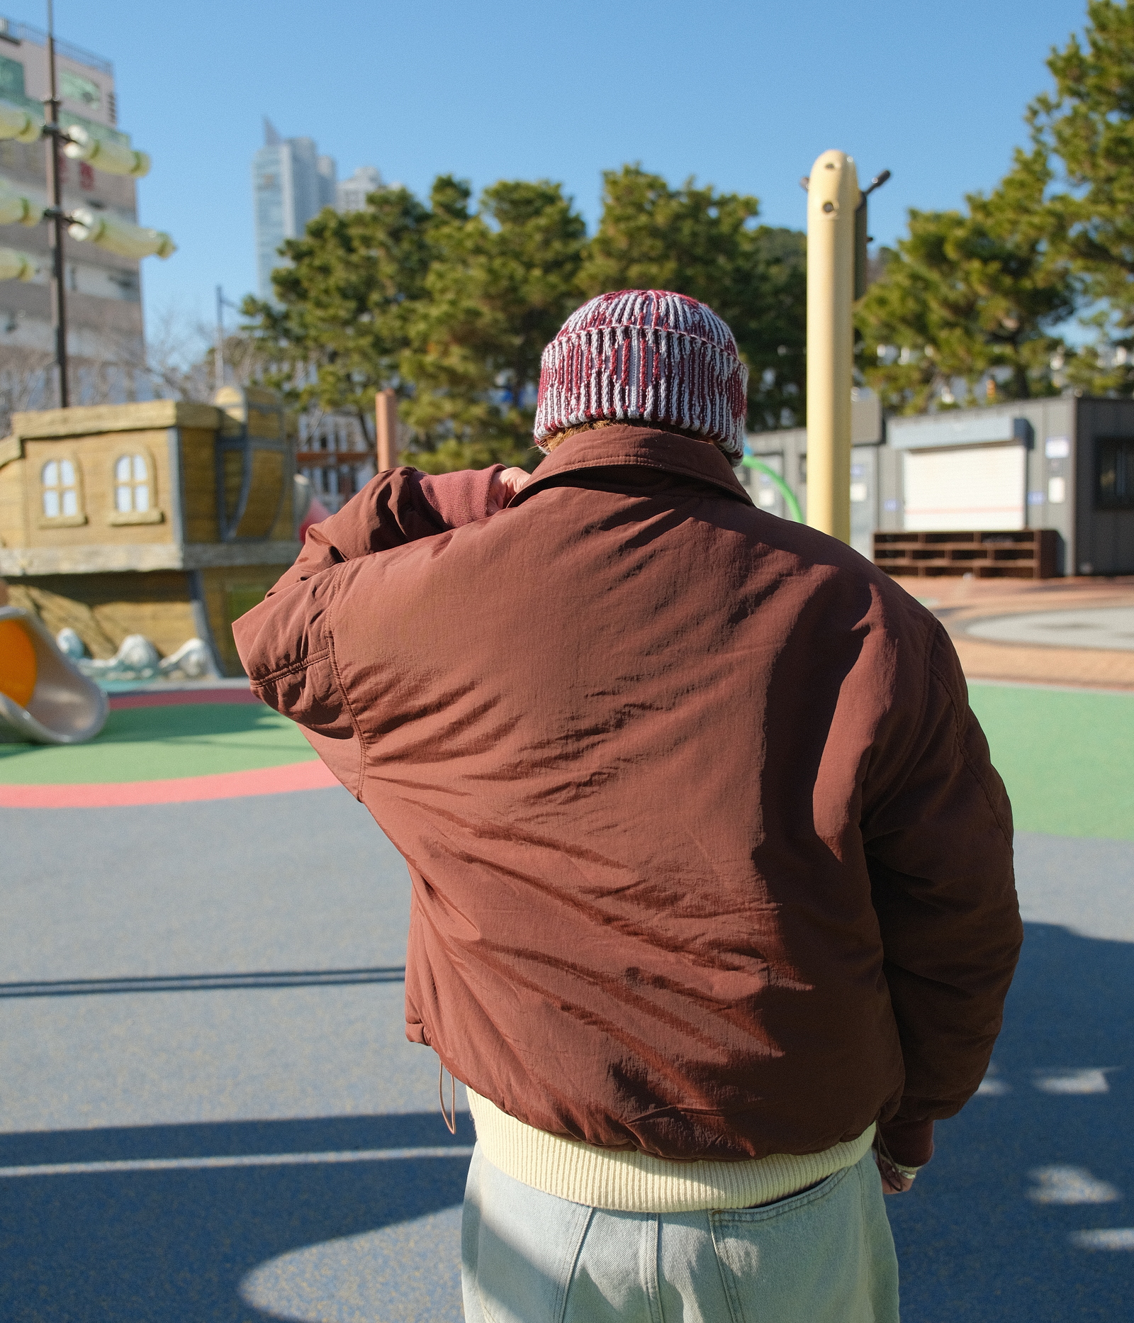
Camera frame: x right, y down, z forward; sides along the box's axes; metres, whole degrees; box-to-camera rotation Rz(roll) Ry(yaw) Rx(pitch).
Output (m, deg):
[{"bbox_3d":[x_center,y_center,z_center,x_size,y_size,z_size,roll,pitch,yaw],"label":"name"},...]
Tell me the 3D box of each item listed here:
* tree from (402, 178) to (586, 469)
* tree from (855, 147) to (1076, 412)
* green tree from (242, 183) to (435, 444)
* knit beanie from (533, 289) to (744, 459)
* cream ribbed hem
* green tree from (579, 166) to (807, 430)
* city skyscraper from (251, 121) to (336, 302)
[{"bbox_3d":[-1.681,-7.113,36.441,4.900,9.405,4.800,-1,6,0],"label":"tree"},{"bbox_3d":[8.556,-6.473,31.508,4.900,8.708,4.800,-1,6,0],"label":"tree"},{"bbox_3d":[-5.645,-7.244,37.422,5.000,9.645,4.800,-1,6,0],"label":"green tree"},{"bbox_3d":[0.072,-0.280,1.420,0.200,0.160,0.230,3,-4,6],"label":"knit beanie"},{"bbox_3d":[0.103,0.448,1.460,0.405,0.082,0.260,0,6,11],"label":"cream ribbed hem"},{"bbox_3d":[3.350,-7.768,38.395,6.000,10.044,5.600,-1,6,0],"label":"green tree"},{"bbox_3d":[-109.612,-141.971,607.939,27.000,159.159,27.000,3,8,37],"label":"city skyscraper"}]

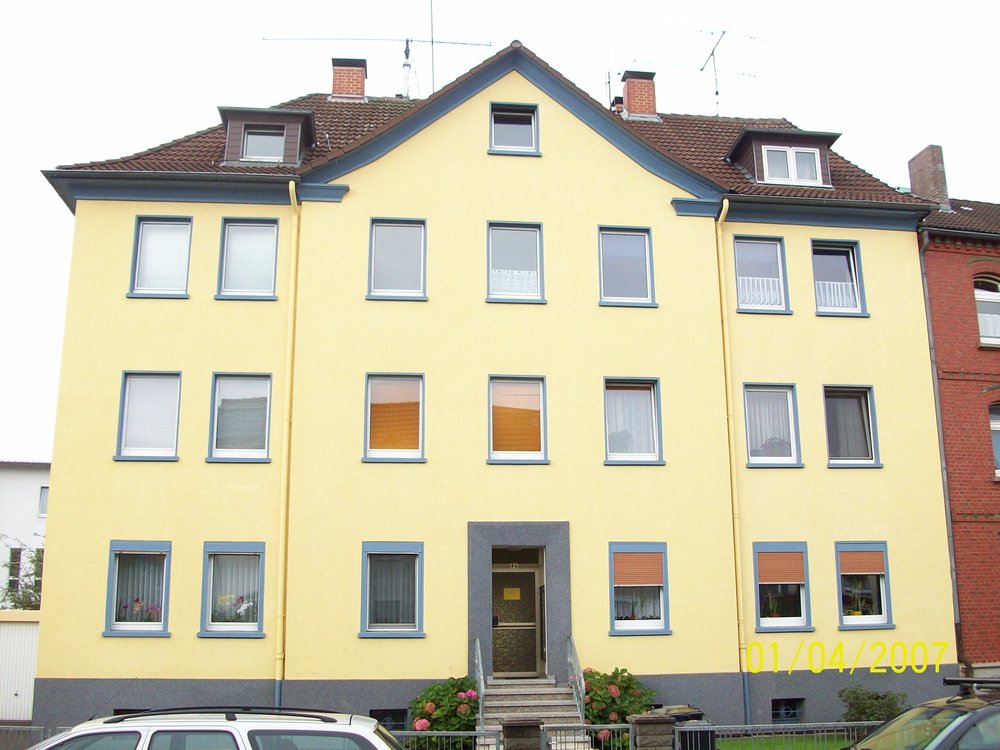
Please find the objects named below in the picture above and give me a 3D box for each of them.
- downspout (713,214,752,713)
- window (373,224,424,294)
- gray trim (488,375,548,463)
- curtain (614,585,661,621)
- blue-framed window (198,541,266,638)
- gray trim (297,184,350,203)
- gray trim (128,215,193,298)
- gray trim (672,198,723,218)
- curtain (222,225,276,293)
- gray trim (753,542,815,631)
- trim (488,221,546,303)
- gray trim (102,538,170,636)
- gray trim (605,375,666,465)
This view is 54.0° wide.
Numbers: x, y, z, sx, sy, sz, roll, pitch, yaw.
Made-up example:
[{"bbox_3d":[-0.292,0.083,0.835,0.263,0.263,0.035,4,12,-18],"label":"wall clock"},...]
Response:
[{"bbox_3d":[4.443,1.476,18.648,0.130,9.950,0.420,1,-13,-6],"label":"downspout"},{"bbox_3d":[-1.945,-2.220,18.826,0.955,1.364,0.100,1,-12,-6],"label":"window"},{"bbox_3d":[0.332,0.838,18.274,1.169,1.682,0.150,1,-12,-6],"label":"gray trim"},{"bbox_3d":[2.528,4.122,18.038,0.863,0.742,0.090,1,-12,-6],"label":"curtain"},{"bbox_3d":[-4.678,3.780,17.307,1.136,1.647,0.150,1,-12,-6],"label":"blue-framed window"},{"bbox_3d":[-3.360,-3.465,18.749,0.950,0.310,0.250,1,-13,-6],"label":"gray trim"},{"bbox_3d":[-6.343,-2.204,18.446,1.170,1.670,0.200,1,-13,-6],"label":"gray trim"},{"bbox_3d":[3.891,-3.286,19.464,1.015,0.273,0.200,1,-12,-6],"label":"gray trim"},{"bbox_3d":[-4.783,-2.219,18.807,0.922,1.343,0.090,1,-12,-6],"label":"curtain"},{"bbox_3d":[5.259,3.948,18.317,1.170,1.670,0.180,1,-13,-6],"label":"gray trim"},{"bbox_3d":[0.310,-2.148,18.916,1.164,1.664,0.150,1,-12,-6],"label":"trim"},{"bbox_3d":[-6.339,3.736,17.158,0.991,1.660,0.150,1,-13,-6],"label":"gray trim"},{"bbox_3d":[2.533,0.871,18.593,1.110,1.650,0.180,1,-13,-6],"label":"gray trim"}]

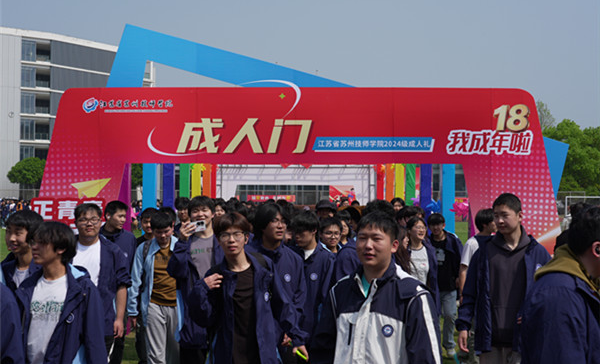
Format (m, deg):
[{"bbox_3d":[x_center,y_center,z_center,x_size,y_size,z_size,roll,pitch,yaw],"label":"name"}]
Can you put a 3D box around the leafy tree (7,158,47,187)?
[{"bbox_3d":[-29.245,0.485,85.009,5.400,6.300,5.200,0,-1,0],"label":"leafy tree"}]

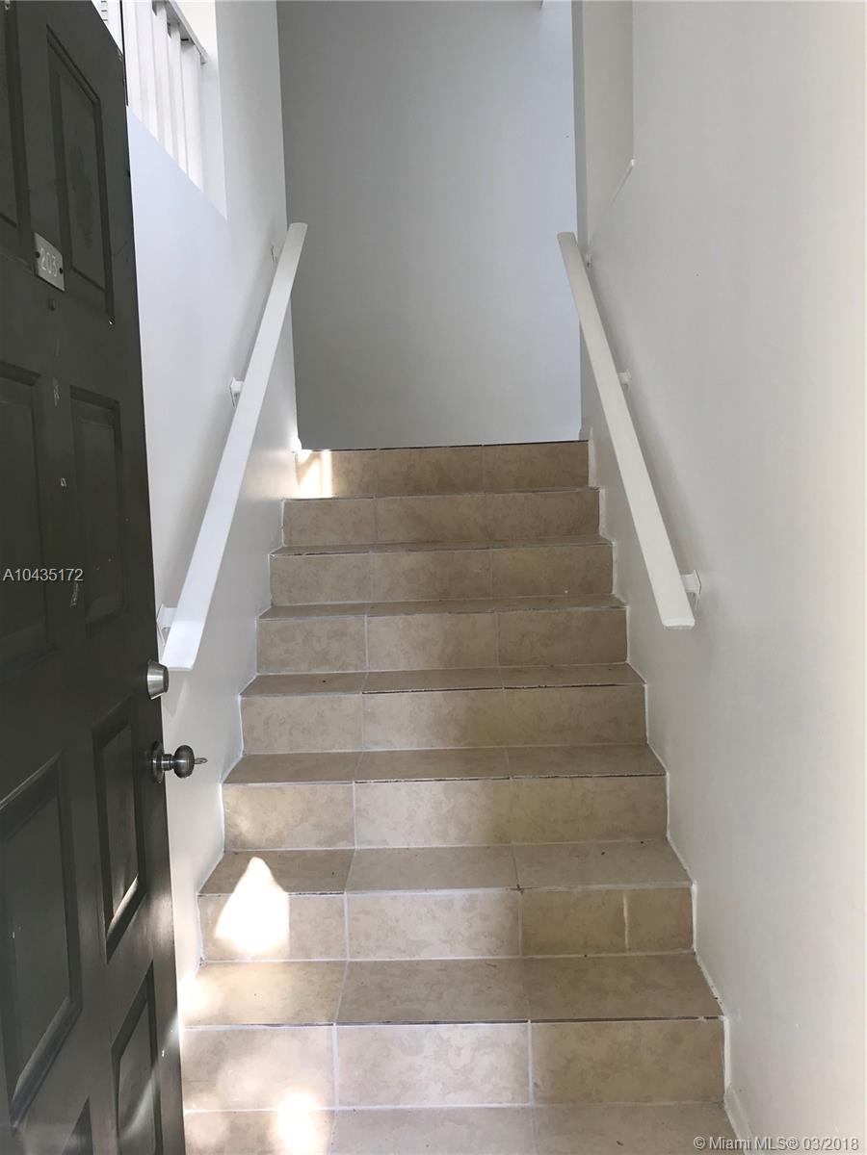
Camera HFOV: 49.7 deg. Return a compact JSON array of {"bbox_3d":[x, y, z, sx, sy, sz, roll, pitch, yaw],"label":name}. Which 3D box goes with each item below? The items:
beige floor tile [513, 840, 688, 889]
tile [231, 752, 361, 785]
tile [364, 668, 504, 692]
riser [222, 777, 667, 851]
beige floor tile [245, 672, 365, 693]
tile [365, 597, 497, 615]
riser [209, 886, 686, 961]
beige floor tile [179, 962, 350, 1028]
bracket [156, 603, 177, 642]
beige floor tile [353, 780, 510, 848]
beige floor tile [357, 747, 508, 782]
[{"bbox_3d":[0.421,0.739,2.396,0.415,0.013,0.267,-2,7,1],"label":"beige floor tile"},{"bbox_3d":[-0.395,0.554,2.689,0.362,0.020,0.261,-2,6,2],"label":"tile"},{"bbox_3d":[-0.001,0.327,2.932,0.426,0.020,0.268,-2,6,2],"label":"tile"},{"bbox_3d":[0.028,0.641,2.557,1.213,0.180,0.020,-2,6,2],"label":"riser"},{"bbox_3d":[-0.396,0.339,2.943,0.359,0.020,0.268,-2,6,2],"label":"beige floor tile"},{"bbox_3d":[-0.004,0.107,3.188,0.427,0.020,0.264,-2,6,2],"label":"tile"},{"bbox_3d":[0.028,0.854,2.308,1.213,0.172,0.020,-2,6,2],"label":"riser"},{"bbox_3d":[-0.396,0.979,2.189,0.360,0.020,0.260,-2,6,2],"label":"beige floor tile"},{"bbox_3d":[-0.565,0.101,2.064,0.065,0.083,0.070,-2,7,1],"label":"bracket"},{"bbox_3d":[0.000,0.642,2.558,0.428,0.180,0.020,-2,6,2],"label":"beige floor tile"},{"bbox_3d":[-0.002,0.536,2.655,0.421,0.013,0.271,-2,7,1],"label":"beige floor tile"}]

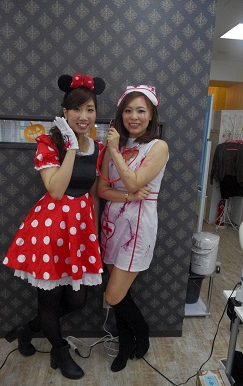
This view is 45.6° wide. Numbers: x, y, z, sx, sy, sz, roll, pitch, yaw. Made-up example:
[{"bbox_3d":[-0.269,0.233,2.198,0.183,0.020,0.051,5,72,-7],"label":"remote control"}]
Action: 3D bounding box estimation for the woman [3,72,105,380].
[{"bbox_3d":[-0.394,0.240,1.619,0.570,1.730,0.480,-6,15,-36],"label":"woman"}]

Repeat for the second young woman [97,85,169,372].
[{"bbox_3d":[0.048,0.269,1.667,0.440,1.690,0.380,8,13,22],"label":"second young woman"}]

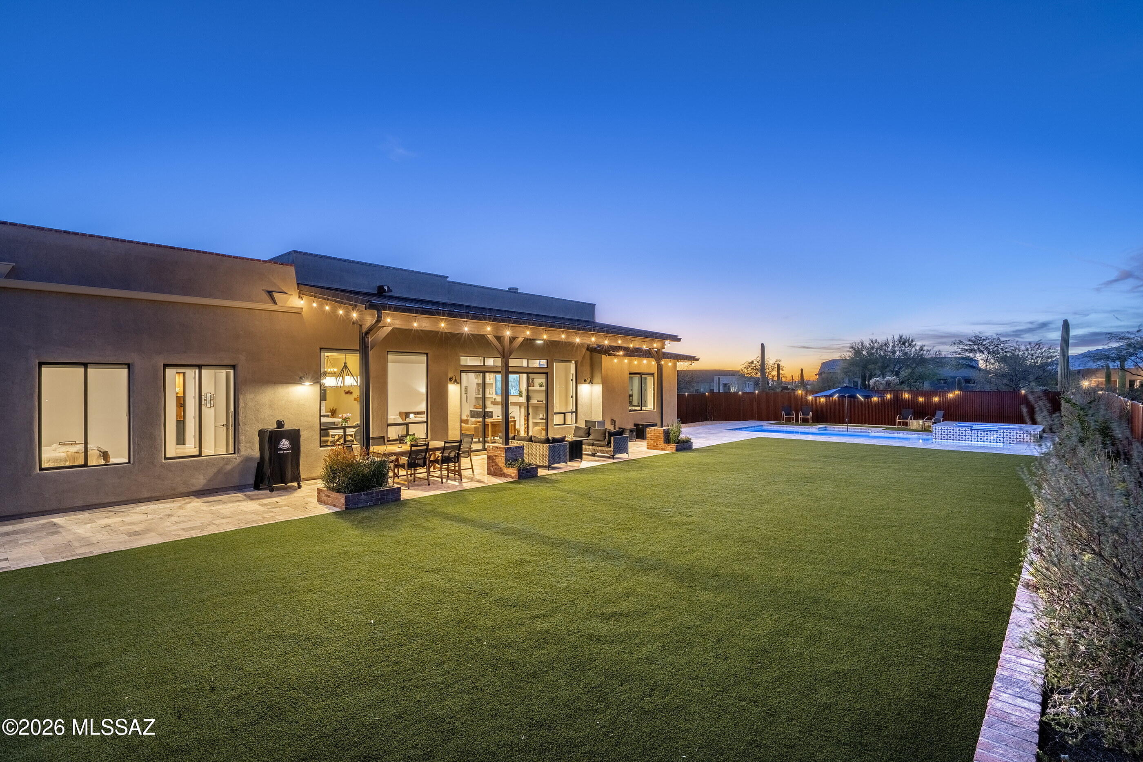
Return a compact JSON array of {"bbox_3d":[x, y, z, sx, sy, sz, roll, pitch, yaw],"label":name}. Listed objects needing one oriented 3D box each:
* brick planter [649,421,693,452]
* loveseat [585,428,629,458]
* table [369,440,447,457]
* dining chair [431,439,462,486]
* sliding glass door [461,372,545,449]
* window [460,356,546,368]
[{"bbox_3d":[3.301,1.826,18.132,1.060,0.930,1.050,-1,-1,41],"label":"brick planter"},{"bbox_3d":[0.795,1.875,16.350,1.730,0.790,0.760,-1,-1,41],"label":"loveseat"},{"bbox_3d":[-3.547,1.850,12.154,1.160,0.740,2.060,-1,-1,43],"label":"table"},{"bbox_3d":[-2.768,1.759,11.959,0.550,0.910,0.630,0,-1,-41],"label":"dining chair"},{"bbox_3d":[-2.059,0.927,17.200,0.150,2.394,3.725,-1,-1,41],"label":"sliding glass door"},{"bbox_3d":[-2.001,-0.572,16.994,0.100,0.280,3.530,-1,-1,43],"label":"window"}]

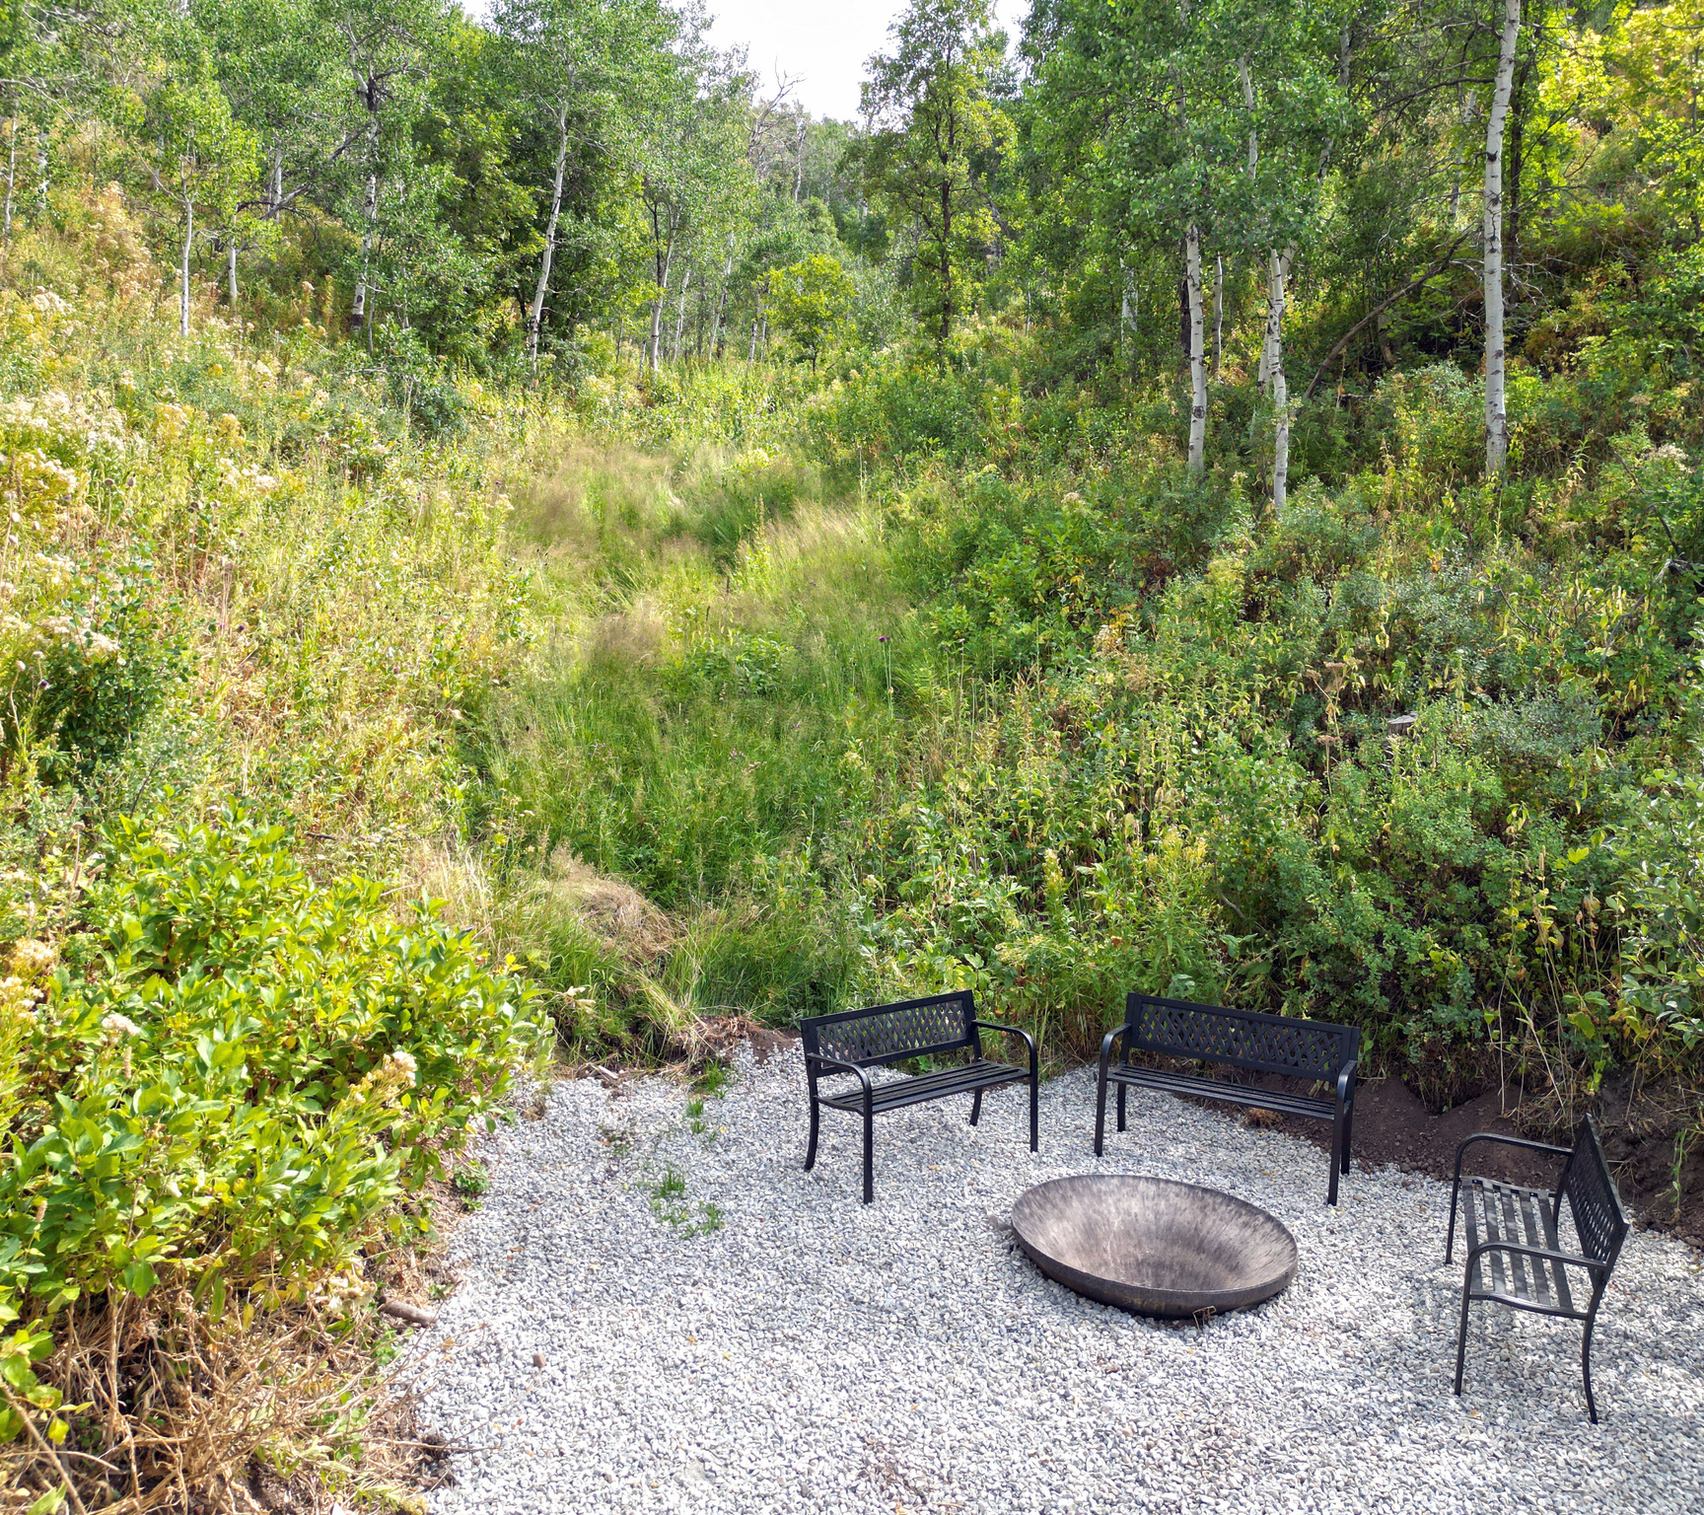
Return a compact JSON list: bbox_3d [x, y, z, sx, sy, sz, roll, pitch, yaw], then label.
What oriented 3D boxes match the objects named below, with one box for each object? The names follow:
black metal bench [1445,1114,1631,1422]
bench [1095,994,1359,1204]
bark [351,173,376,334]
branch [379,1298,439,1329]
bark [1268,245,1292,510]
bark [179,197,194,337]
[{"bbox_3d":[2.885,2.087,5.987,0.593,0.810,1.275,3,6,21],"label":"black metal bench"},{"bbox_3d":[2.075,1.855,7.753,1.275,0.810,0.593,5,6,26],"label":"bench"},{"bbox_3d":[-8.138,-8.407,23.373,0.220,2.627,0.209,7,6,0],"label":"bark"},{"bbox_3d":[-1.818,2.279,5.739,0.270,0.060,0.060,4,6,19],"label":"branch"},{"bbox_3d":[5.117,-4.562,16.851,0.220,3.072,0.209,-3,6,0],"label":"bark"},{"bbox_3d":[-8.735,-6.448,18.413,0.120,1.801,0.114,5,6,0],"label":"bark"}]

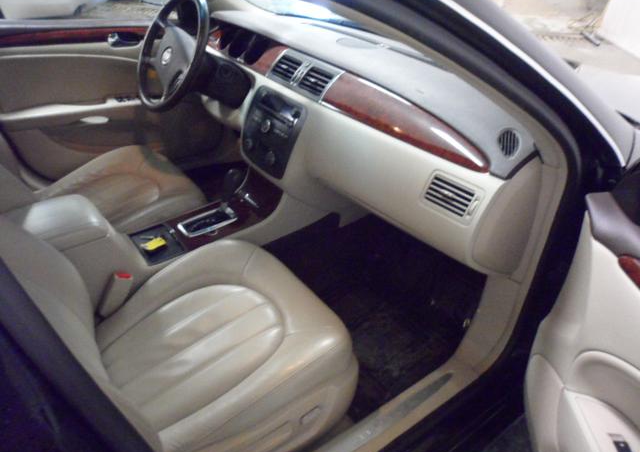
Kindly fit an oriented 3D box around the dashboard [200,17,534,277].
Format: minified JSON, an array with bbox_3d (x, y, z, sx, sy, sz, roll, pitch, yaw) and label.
[{"bbox_3d":[0.051,-0.360,1.473,0.480,0.400,1.380,-23,39,-30],"label":"dashboard"}]

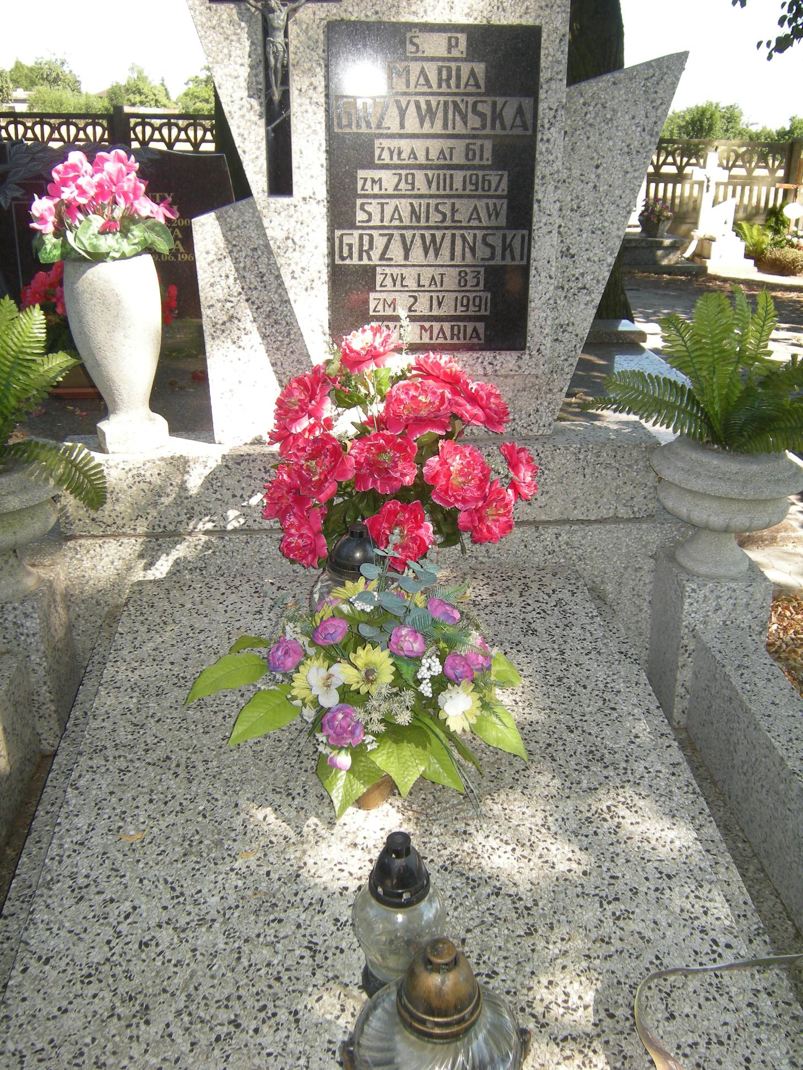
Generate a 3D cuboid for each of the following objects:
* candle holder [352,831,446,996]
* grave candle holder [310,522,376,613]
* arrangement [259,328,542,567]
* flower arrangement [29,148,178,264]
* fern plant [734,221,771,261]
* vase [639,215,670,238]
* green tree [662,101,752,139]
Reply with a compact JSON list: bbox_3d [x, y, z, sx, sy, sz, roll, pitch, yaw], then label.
[{"bbox_3d":[0.000,0.455,1.140,0.112,0.248,0.112,-2,29,-6],"label":"candle holder"},{"bbox_3d":[-0.086,0.084,1.821,0.165,0.240,0.165,-2,29,-6],"label":"grave candle holder"},{"bbox_3d":[-0.011,-0.116,1.805,0.490,0.540,0.400,-2,29,-6],"label":"arrangement"},{"bbox_3d":[-0.574,-0.632,1.850,0.280,0.205,0.250,-2,23,-6],"label":"flower arrangement"},{"bbox_3d":[4.026,-3.373,11.000,0.440,0.460,0.420,-2,23,-6],"label":"fern plant"},{"bbox_3d":[2.718,-3.311,10.300,0.340,0.230,0.340,-2,23,-6],"label":"vase"},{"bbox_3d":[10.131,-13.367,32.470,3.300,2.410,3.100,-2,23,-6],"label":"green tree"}]

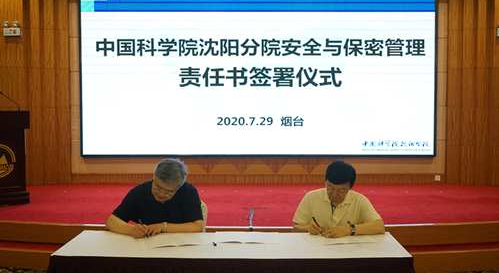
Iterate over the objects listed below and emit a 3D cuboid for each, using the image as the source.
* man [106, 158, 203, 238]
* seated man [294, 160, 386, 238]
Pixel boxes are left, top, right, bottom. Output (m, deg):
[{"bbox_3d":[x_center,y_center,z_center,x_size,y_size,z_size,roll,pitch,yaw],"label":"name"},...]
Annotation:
[{"bbox_3d":[-0.610,0.766,3.535,0.610,1.220,0.720,0,3,8],"label":"man"},{"bbox_3d":[0.575,0.766,3.535,0.580,1.220,0.720,1,3,12],"label":"seated man"}]

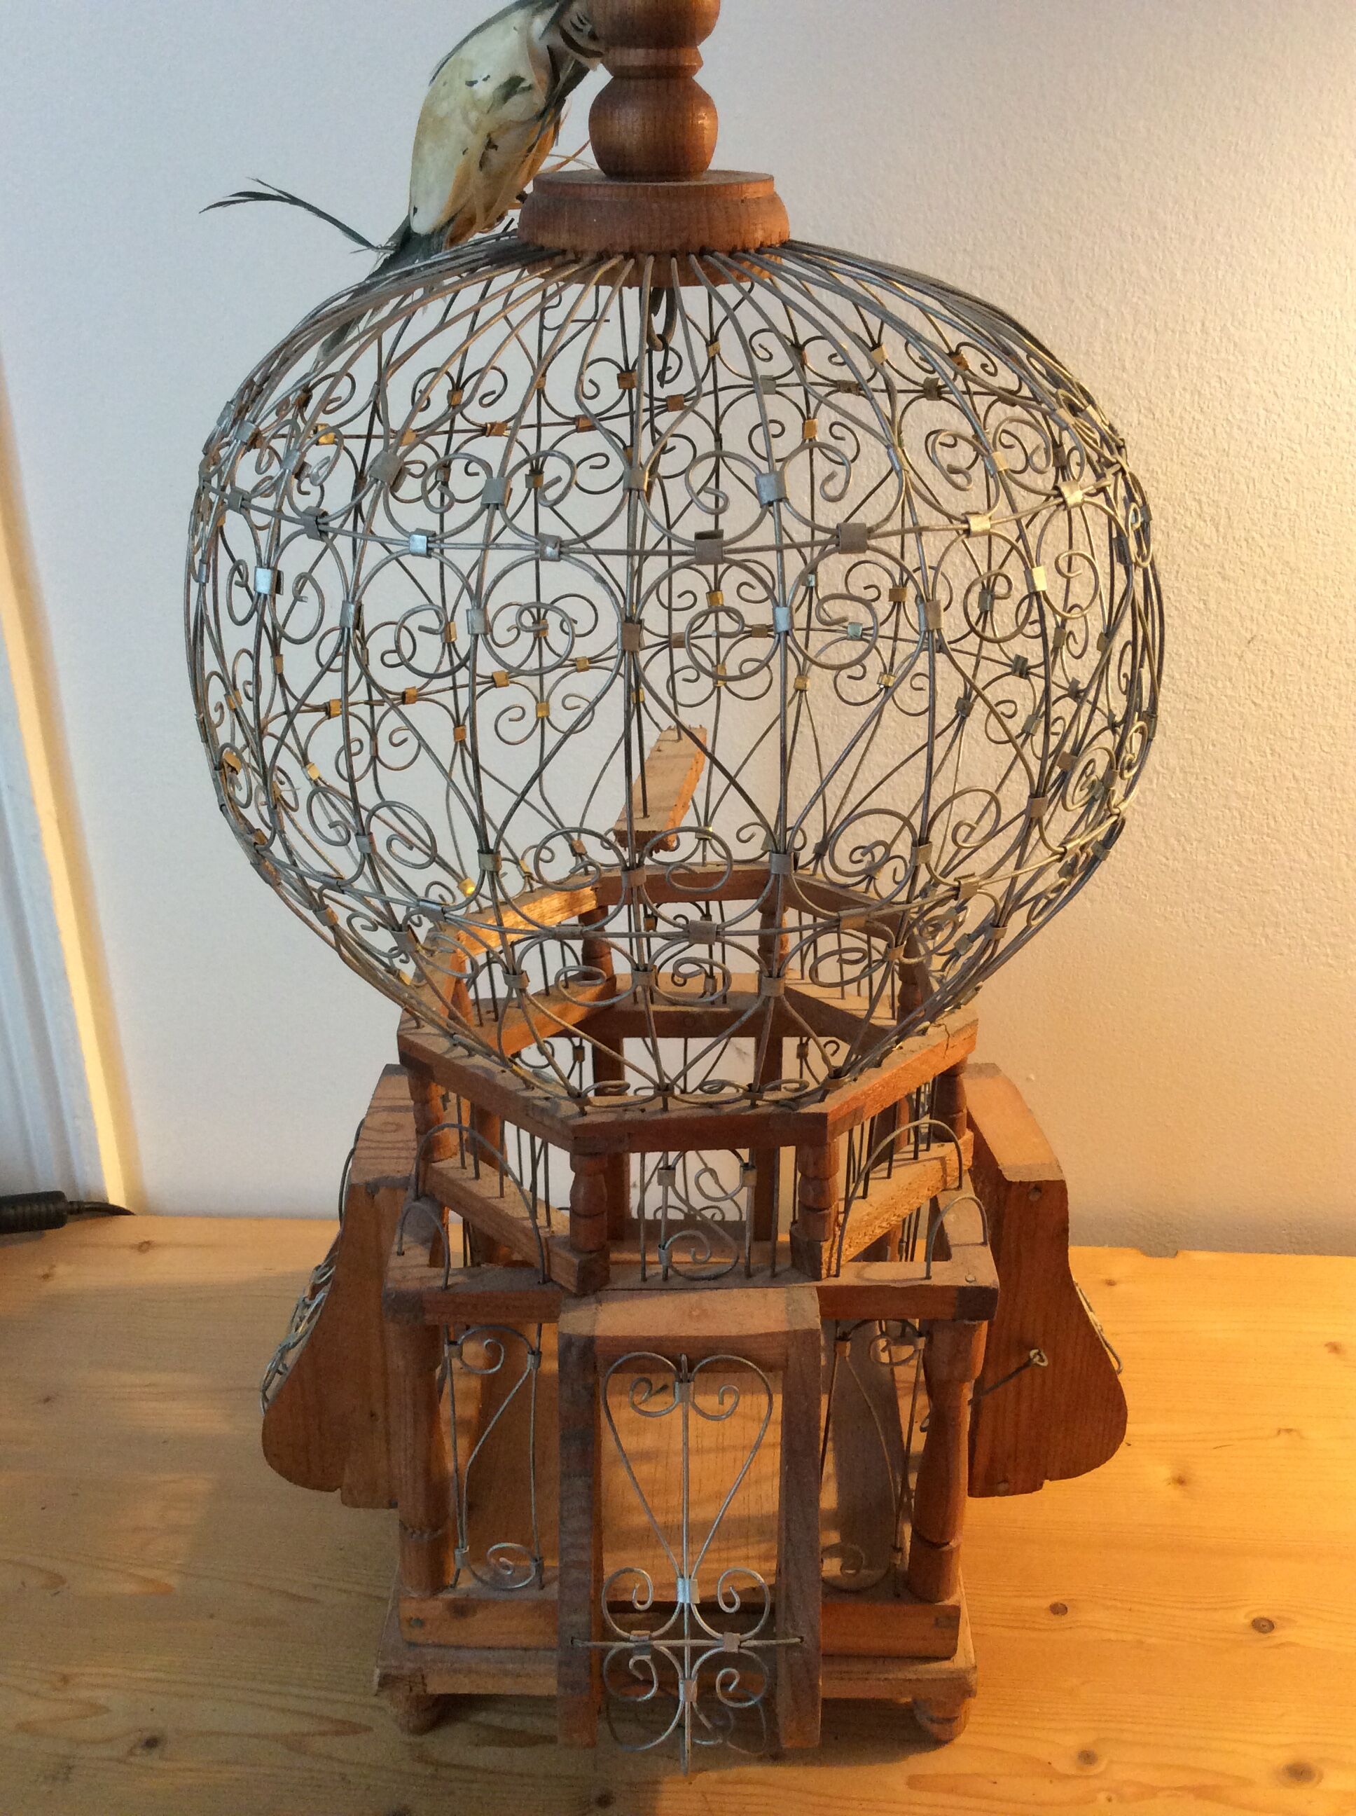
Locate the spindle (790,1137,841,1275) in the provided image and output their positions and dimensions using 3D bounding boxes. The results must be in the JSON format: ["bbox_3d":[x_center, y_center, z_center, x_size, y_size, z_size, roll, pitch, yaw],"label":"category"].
[{"bbox_3d":[0.045,0.101,0.553,0.015,0.053,0.015,1,25,-1],"label":"spindle"}]

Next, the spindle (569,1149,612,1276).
[{"bbox_3d":[-0.029,0.100,0.552,0.014,0.049,0.014,1,25,-1],"label":"spindle"}]

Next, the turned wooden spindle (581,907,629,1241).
[{"bbox_3d":[-0.032,0.077,0.746,0.016,0.173,0.016,1,25,-1],"label":"turned wooden spindle"}]

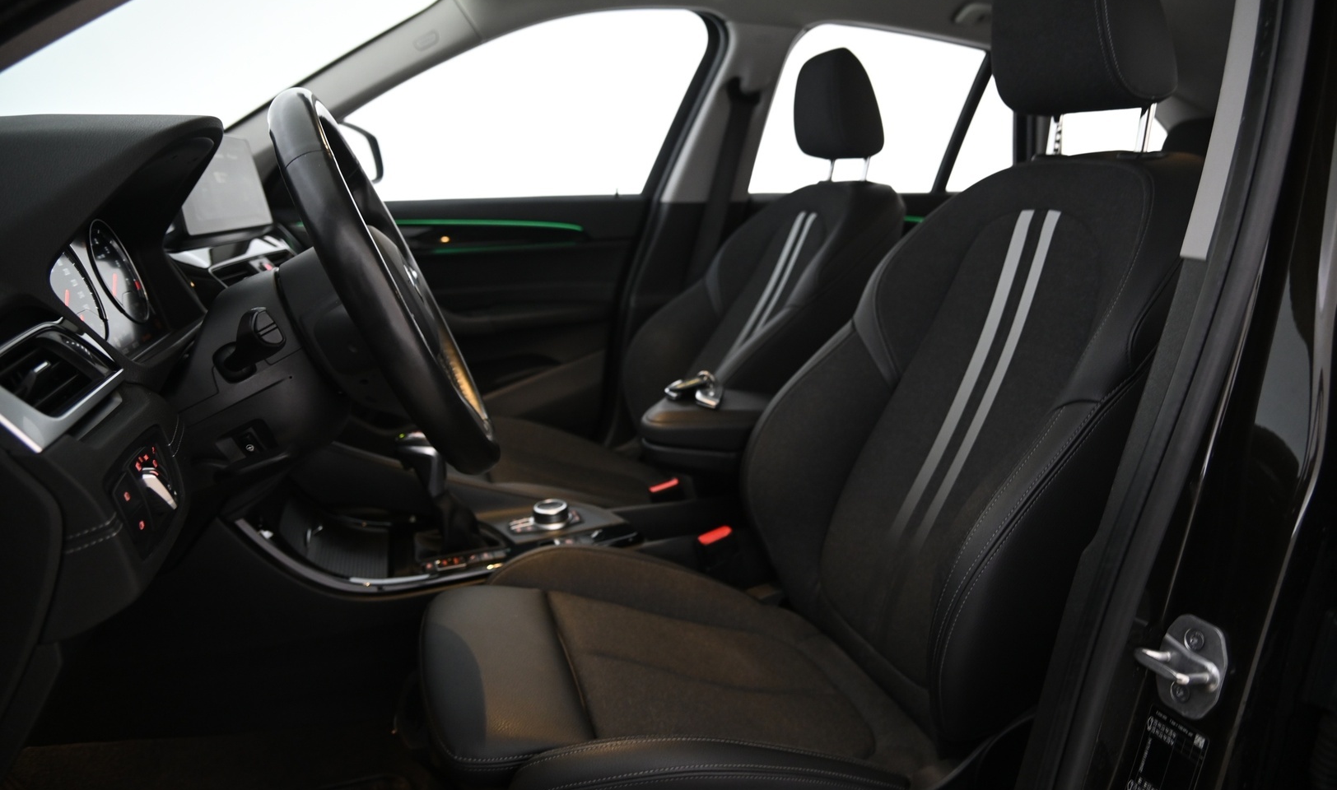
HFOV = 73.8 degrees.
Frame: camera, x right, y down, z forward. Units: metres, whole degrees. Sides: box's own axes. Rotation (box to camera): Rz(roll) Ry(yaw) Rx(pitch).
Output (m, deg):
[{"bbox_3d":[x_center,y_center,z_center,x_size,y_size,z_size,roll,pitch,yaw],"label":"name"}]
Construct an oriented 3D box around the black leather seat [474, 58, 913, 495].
[{"bbox_3d":[-0.010,-0.155,1.659,0.830,0.950,0.530,-3,14,-13],"label":"black leather seat"}]

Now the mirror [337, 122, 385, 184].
[{"bbox_3d":[-0.718,-0.536,1.974,0.130,0.155,0.230,0,13,-3],"label":"mirror"}]

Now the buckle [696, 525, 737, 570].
[{"bbox_3d":[0.076,0.228,1.258,0.052,0.068,0.028,-19,17,-9],"label":"buckle"}]

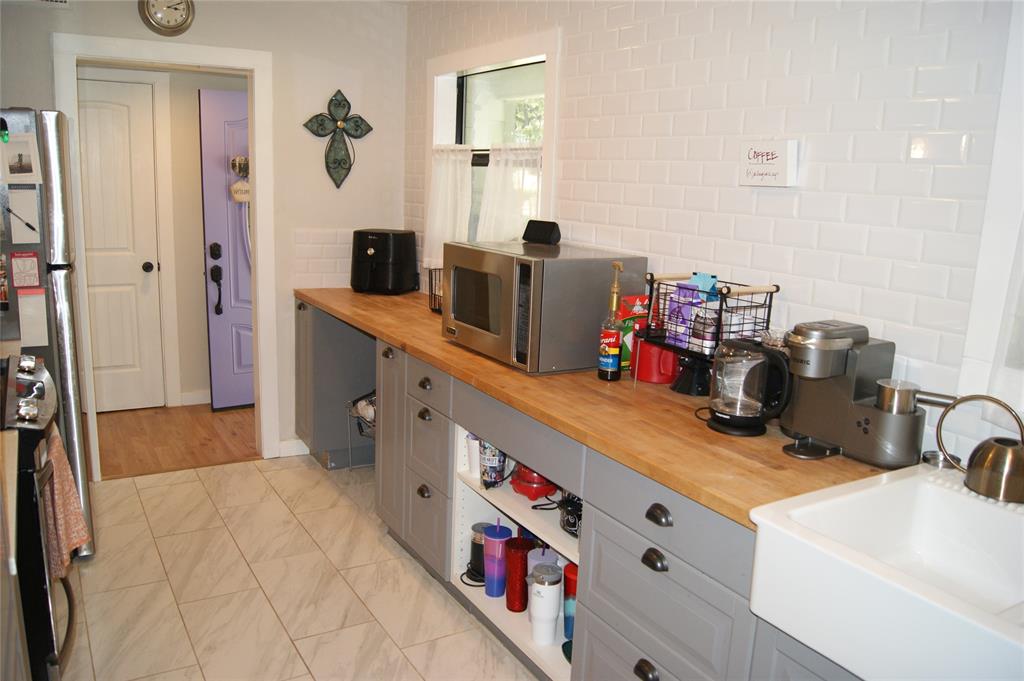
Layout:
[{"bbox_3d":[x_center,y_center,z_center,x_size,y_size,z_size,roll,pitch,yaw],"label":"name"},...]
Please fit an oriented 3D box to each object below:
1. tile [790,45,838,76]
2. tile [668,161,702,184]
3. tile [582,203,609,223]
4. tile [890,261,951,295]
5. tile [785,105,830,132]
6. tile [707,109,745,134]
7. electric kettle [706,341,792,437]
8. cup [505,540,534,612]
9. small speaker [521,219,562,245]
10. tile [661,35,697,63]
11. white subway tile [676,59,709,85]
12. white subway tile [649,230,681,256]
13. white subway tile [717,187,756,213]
[{"bbox_3d":[0.829,-0.765,2.103,0.010,0.077,0.151,-6,15,-32],"label":"tile"},{"bbox_3d":[0.576,-0.553,2.543,0.010,0.079,0.153,-5,14,-32],"label":"tile"},{"bbox_3d":[0.327,-0.486,2.935,0.009,0.076,0.150,-5,14,-32],"label":"tile"},{"bbox_3d":[1.011,-0.158,1.911,0.010,0.077,0.151,-6,15,-32],"label":"tile"},{"bbox_3d":[0.827,-0.618,2.148,0.009,0.076,0.152,-7,15,-32],"label":"tile"},{"bbox_3d":[0.655,-0.671,2.353,0.009,0.075,0.150,-5,14,-31],"label":"tile"},{"bbox_3d":[0.638,0.124,2.043,0.218,0.235,0.160,12,15,38],"label":"electric kettle"},{"bbox_3d":[0.024,0.811,2.654,0.100,0.255,0.100,2,12,0],"label":"cup"},{"bbox_3d":[0.119,-0.441,3.122,0.148,0.086,0.073,13,16,42],"label":"small speaker"},{"bbox_3d":[0.547,-0.943,2.512,0.009,0.076,0.150,-5,14,-32],"label":"tile"},{"bbox_3d":[0.585,-0.861,2.477,0.010,0.079,0.153,-5,14,-32],"label":"white subway tile"},{"bbox_3d":[0.522,-0.332,2.625,0.009,0.075,0.150,-5,14,-31],"label":"white subway tile"},{"bbox_3d":[0.687,-0.426,2.338,0.009,0.075,0.150,-5,14,-31],"label":"white subway tile"}]

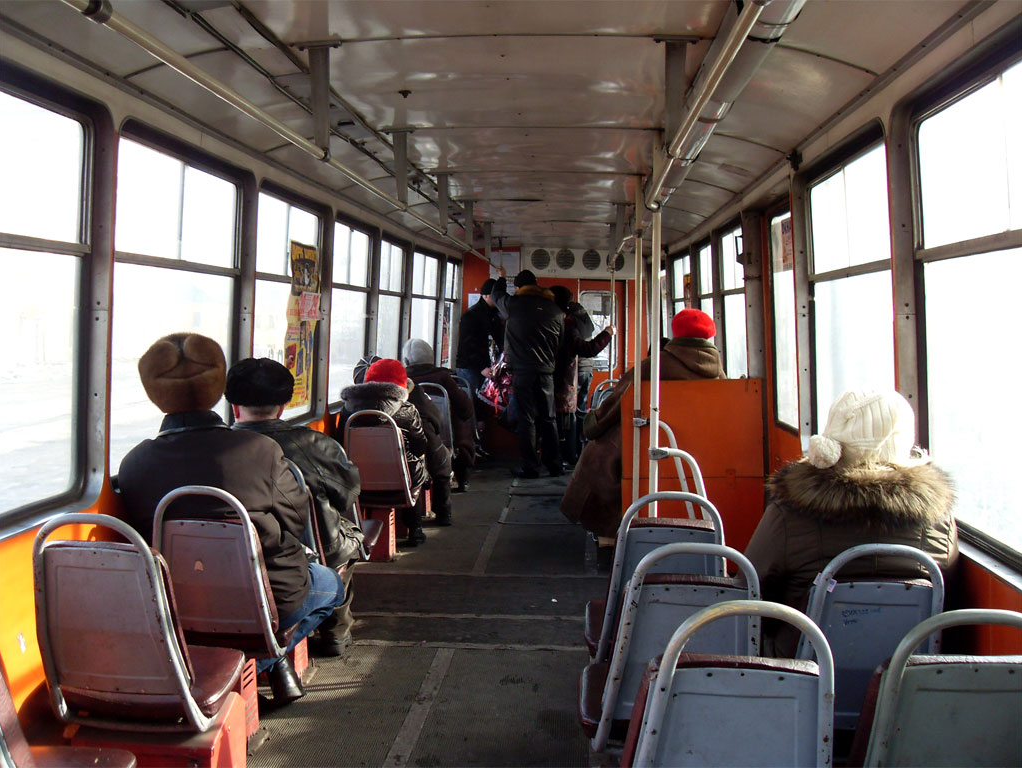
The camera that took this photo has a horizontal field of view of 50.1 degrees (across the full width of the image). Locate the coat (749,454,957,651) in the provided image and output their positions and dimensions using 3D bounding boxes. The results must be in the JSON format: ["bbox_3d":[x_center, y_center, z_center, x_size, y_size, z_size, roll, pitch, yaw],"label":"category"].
[{"bbox_3d":[0.889,0.527,2.955,0.530,0.640,0.440,0,3,4],"label":"coat"}]

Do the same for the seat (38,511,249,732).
[{"bbox_3d":[-0.938,0.580,2.859,0.400,0.545,0.490,0,3,4],"label":"seat"}]

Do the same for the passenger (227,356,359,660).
[{"bbox_3d":[-0.860,0.491,4.249,0.570,1.200,0.700,0,3,4],"label":"passenger"}]

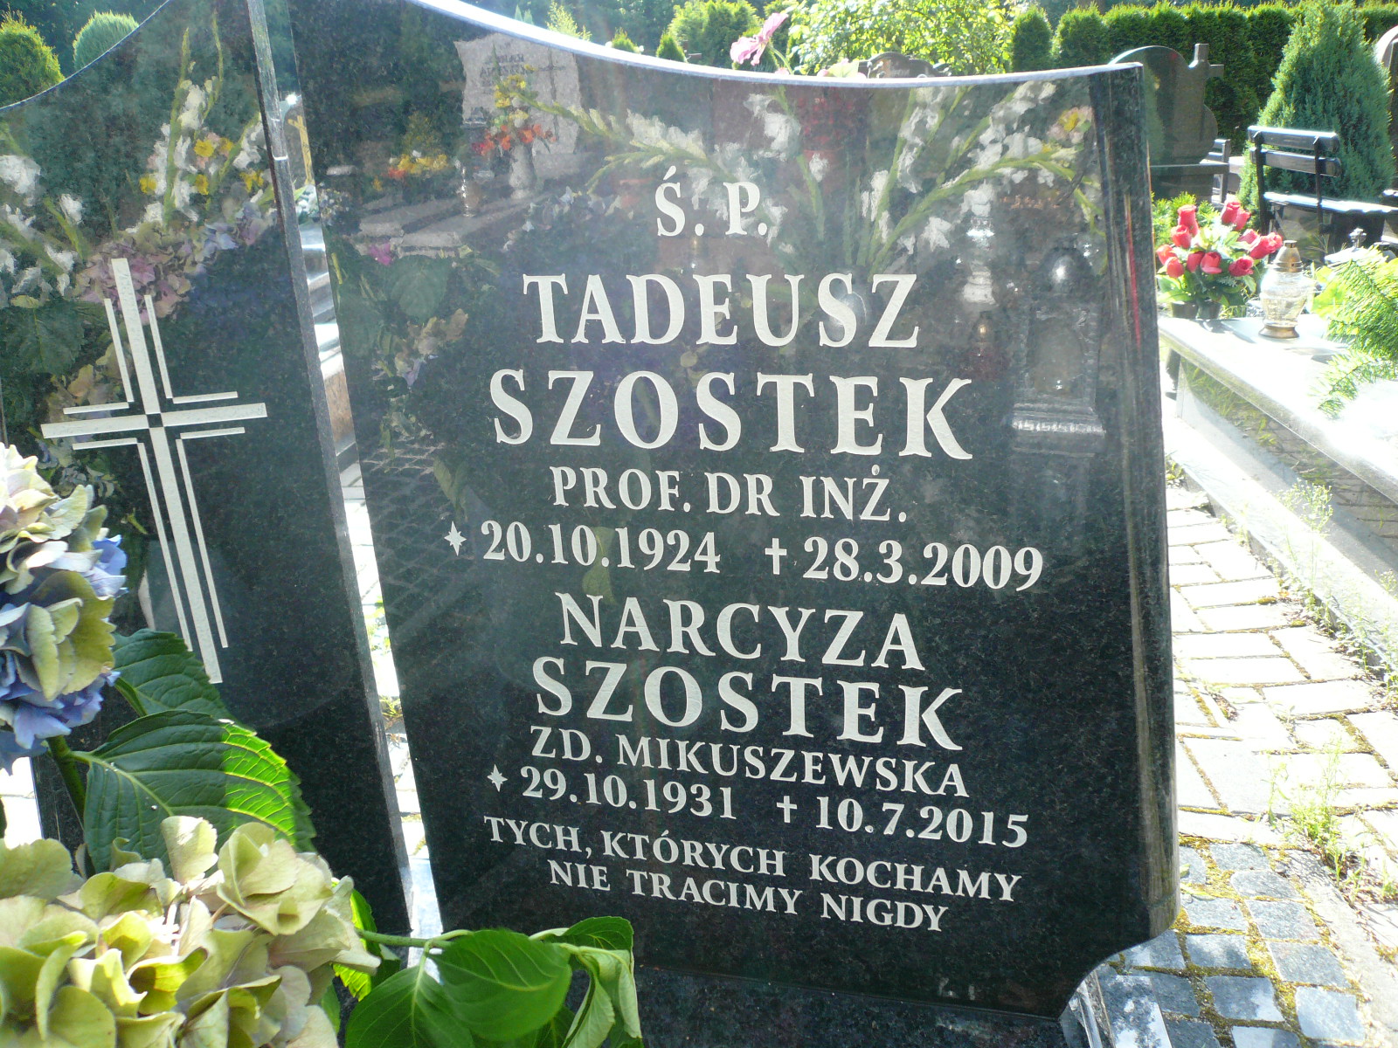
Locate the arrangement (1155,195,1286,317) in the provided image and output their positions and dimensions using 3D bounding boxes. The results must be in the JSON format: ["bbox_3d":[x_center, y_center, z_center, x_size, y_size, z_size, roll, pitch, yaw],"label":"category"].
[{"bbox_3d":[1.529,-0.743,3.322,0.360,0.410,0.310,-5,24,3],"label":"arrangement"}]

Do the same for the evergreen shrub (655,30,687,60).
[{"bbox_3d":[-0.194,-3.433,9.223,0.500,1.100,0.500,-5,24,3],"label":"evergreen shrub"}]

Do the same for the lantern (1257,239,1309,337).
[{"bbox_3d":[1.580,-0.635,3.053,0.137,0.247,0.137,-5,24,3],"label":"lantern"}]

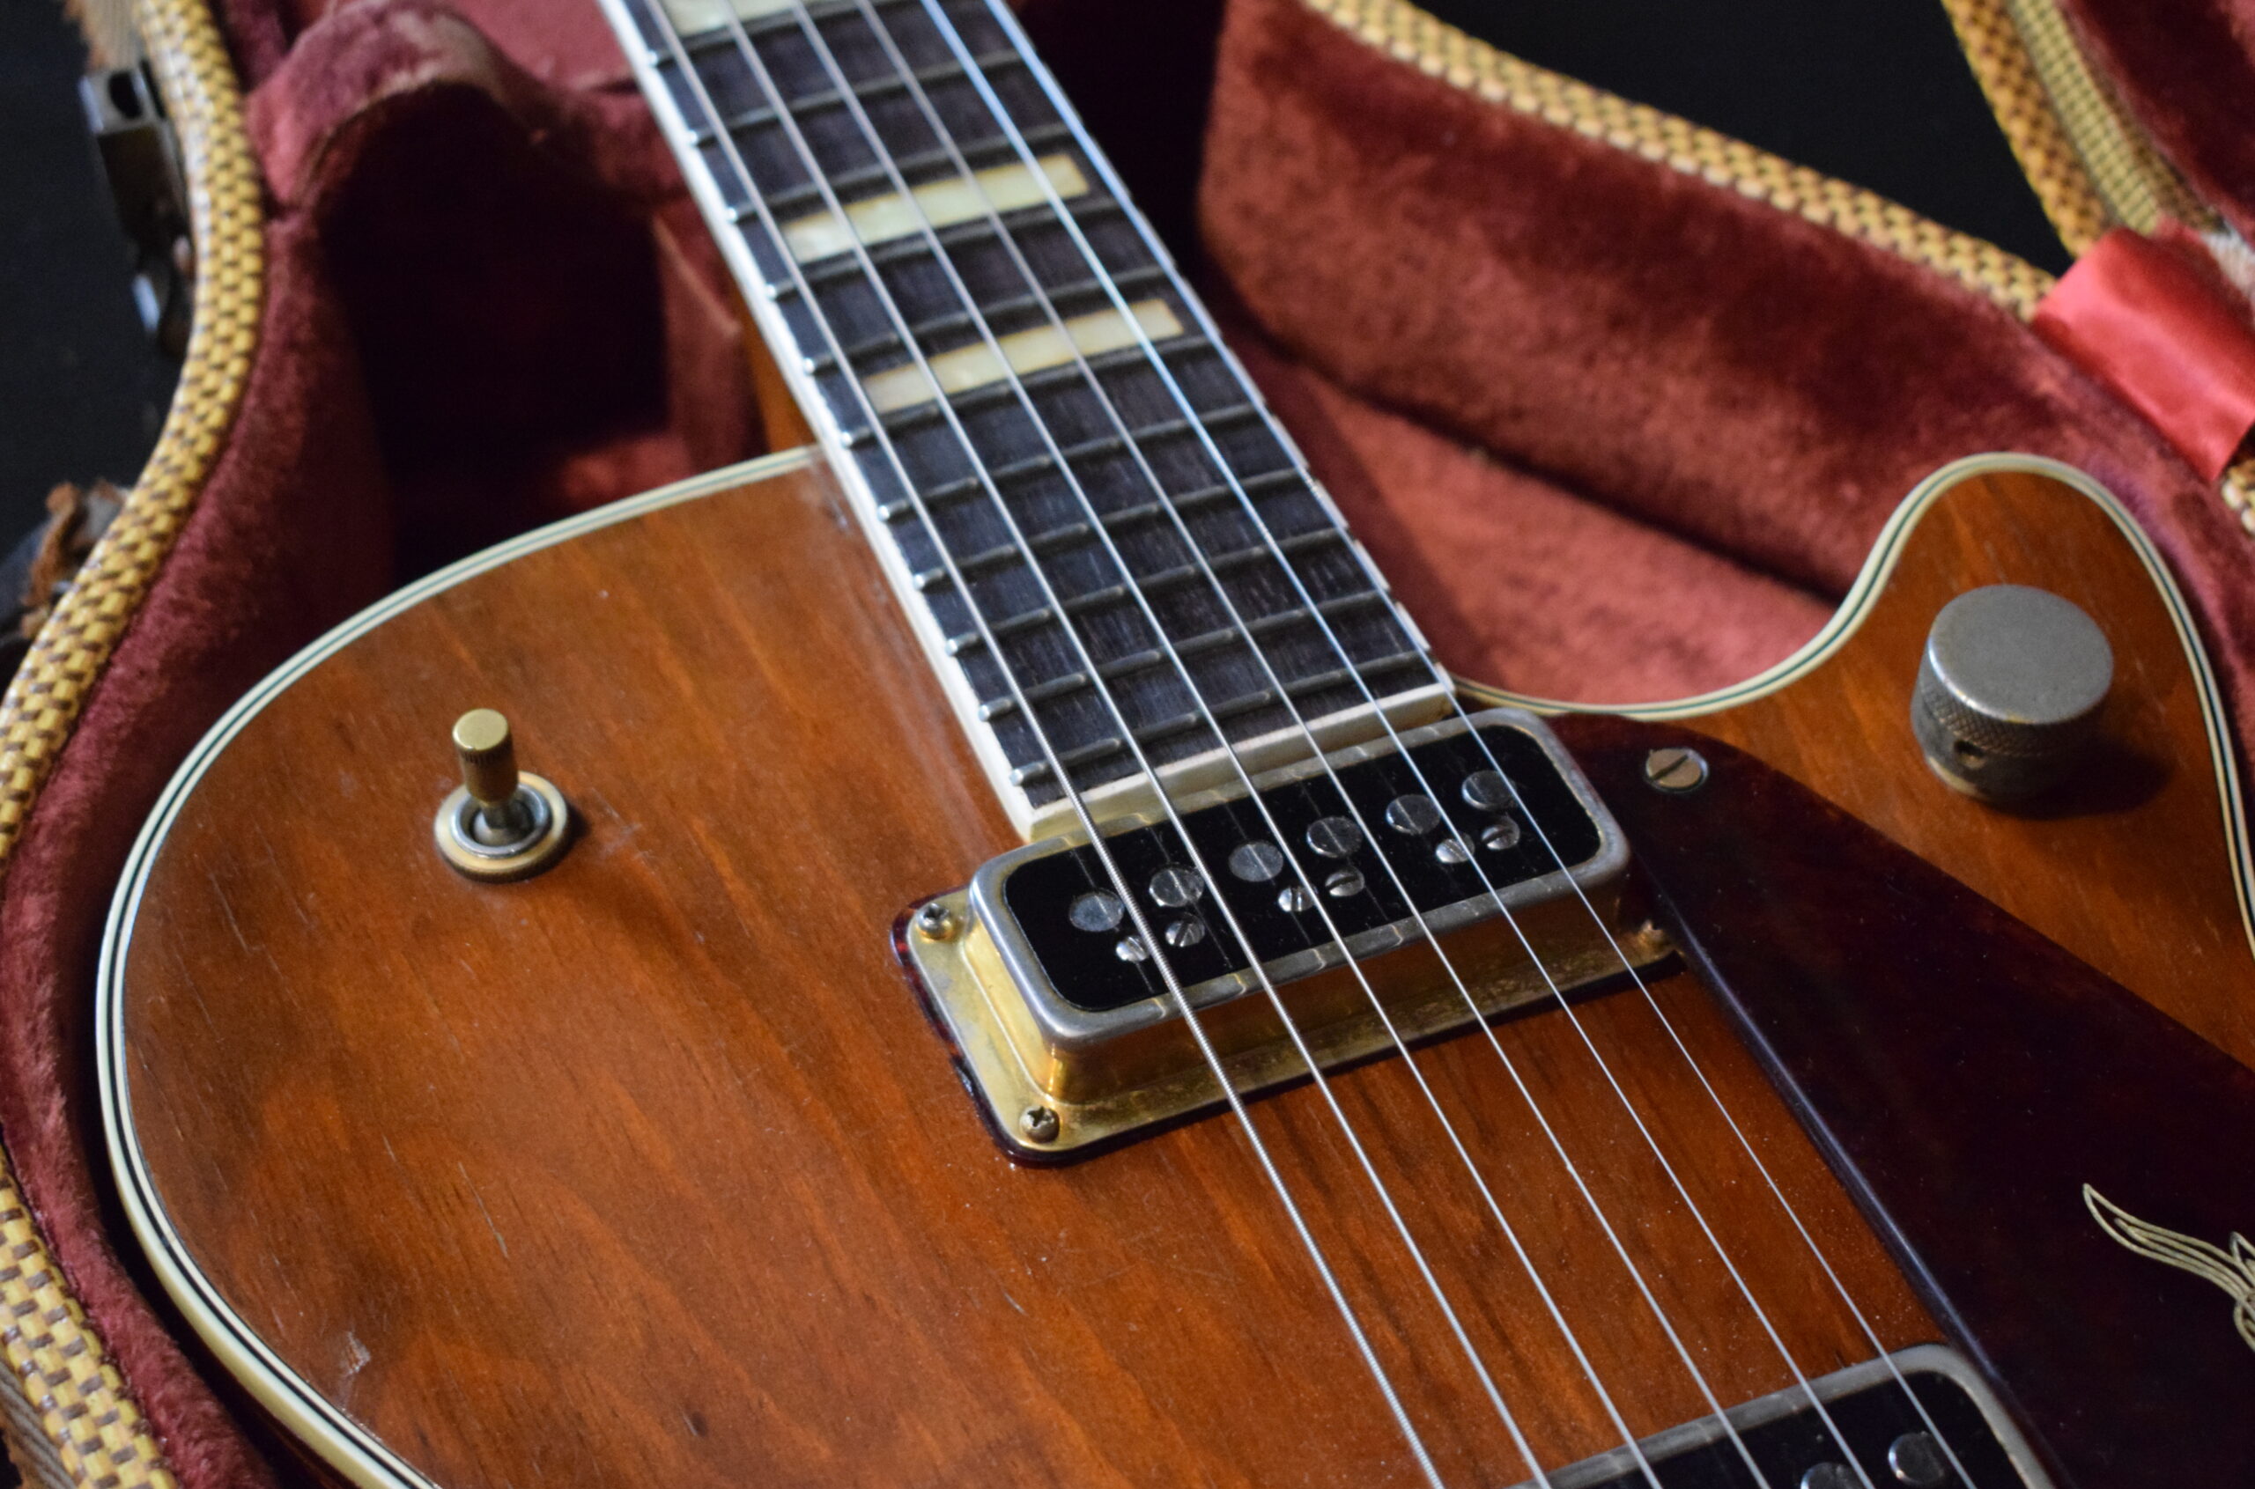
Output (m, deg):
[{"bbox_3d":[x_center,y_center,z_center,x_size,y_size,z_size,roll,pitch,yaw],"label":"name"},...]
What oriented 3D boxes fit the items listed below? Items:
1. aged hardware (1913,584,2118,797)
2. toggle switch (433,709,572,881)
[{"bbox_3d":[0.104,-0.006,0.466,0.021,0.015,0.021,2,50,0],"label":"aged hardware"},{"bbox_3d":[-0.074,0.004,0.458,0.015,0.019,0.015,-5,49,0],"label":"toggle switch"}]

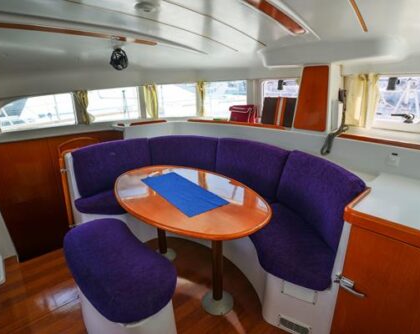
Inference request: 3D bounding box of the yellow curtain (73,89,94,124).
[{"bbox_3d":[-1.388,-0.653,2.592,0.180,0.360,0.090,-15,22,-36],"label":"yellow curtain"}]

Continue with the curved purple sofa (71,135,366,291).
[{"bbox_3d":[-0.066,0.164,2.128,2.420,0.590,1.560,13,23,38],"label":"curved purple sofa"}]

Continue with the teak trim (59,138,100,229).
[{"bbox_3d":[-1.280,0.150,2.404,0.380,0.860,0.170,-12,18,-37],"label":"teak trim"}]

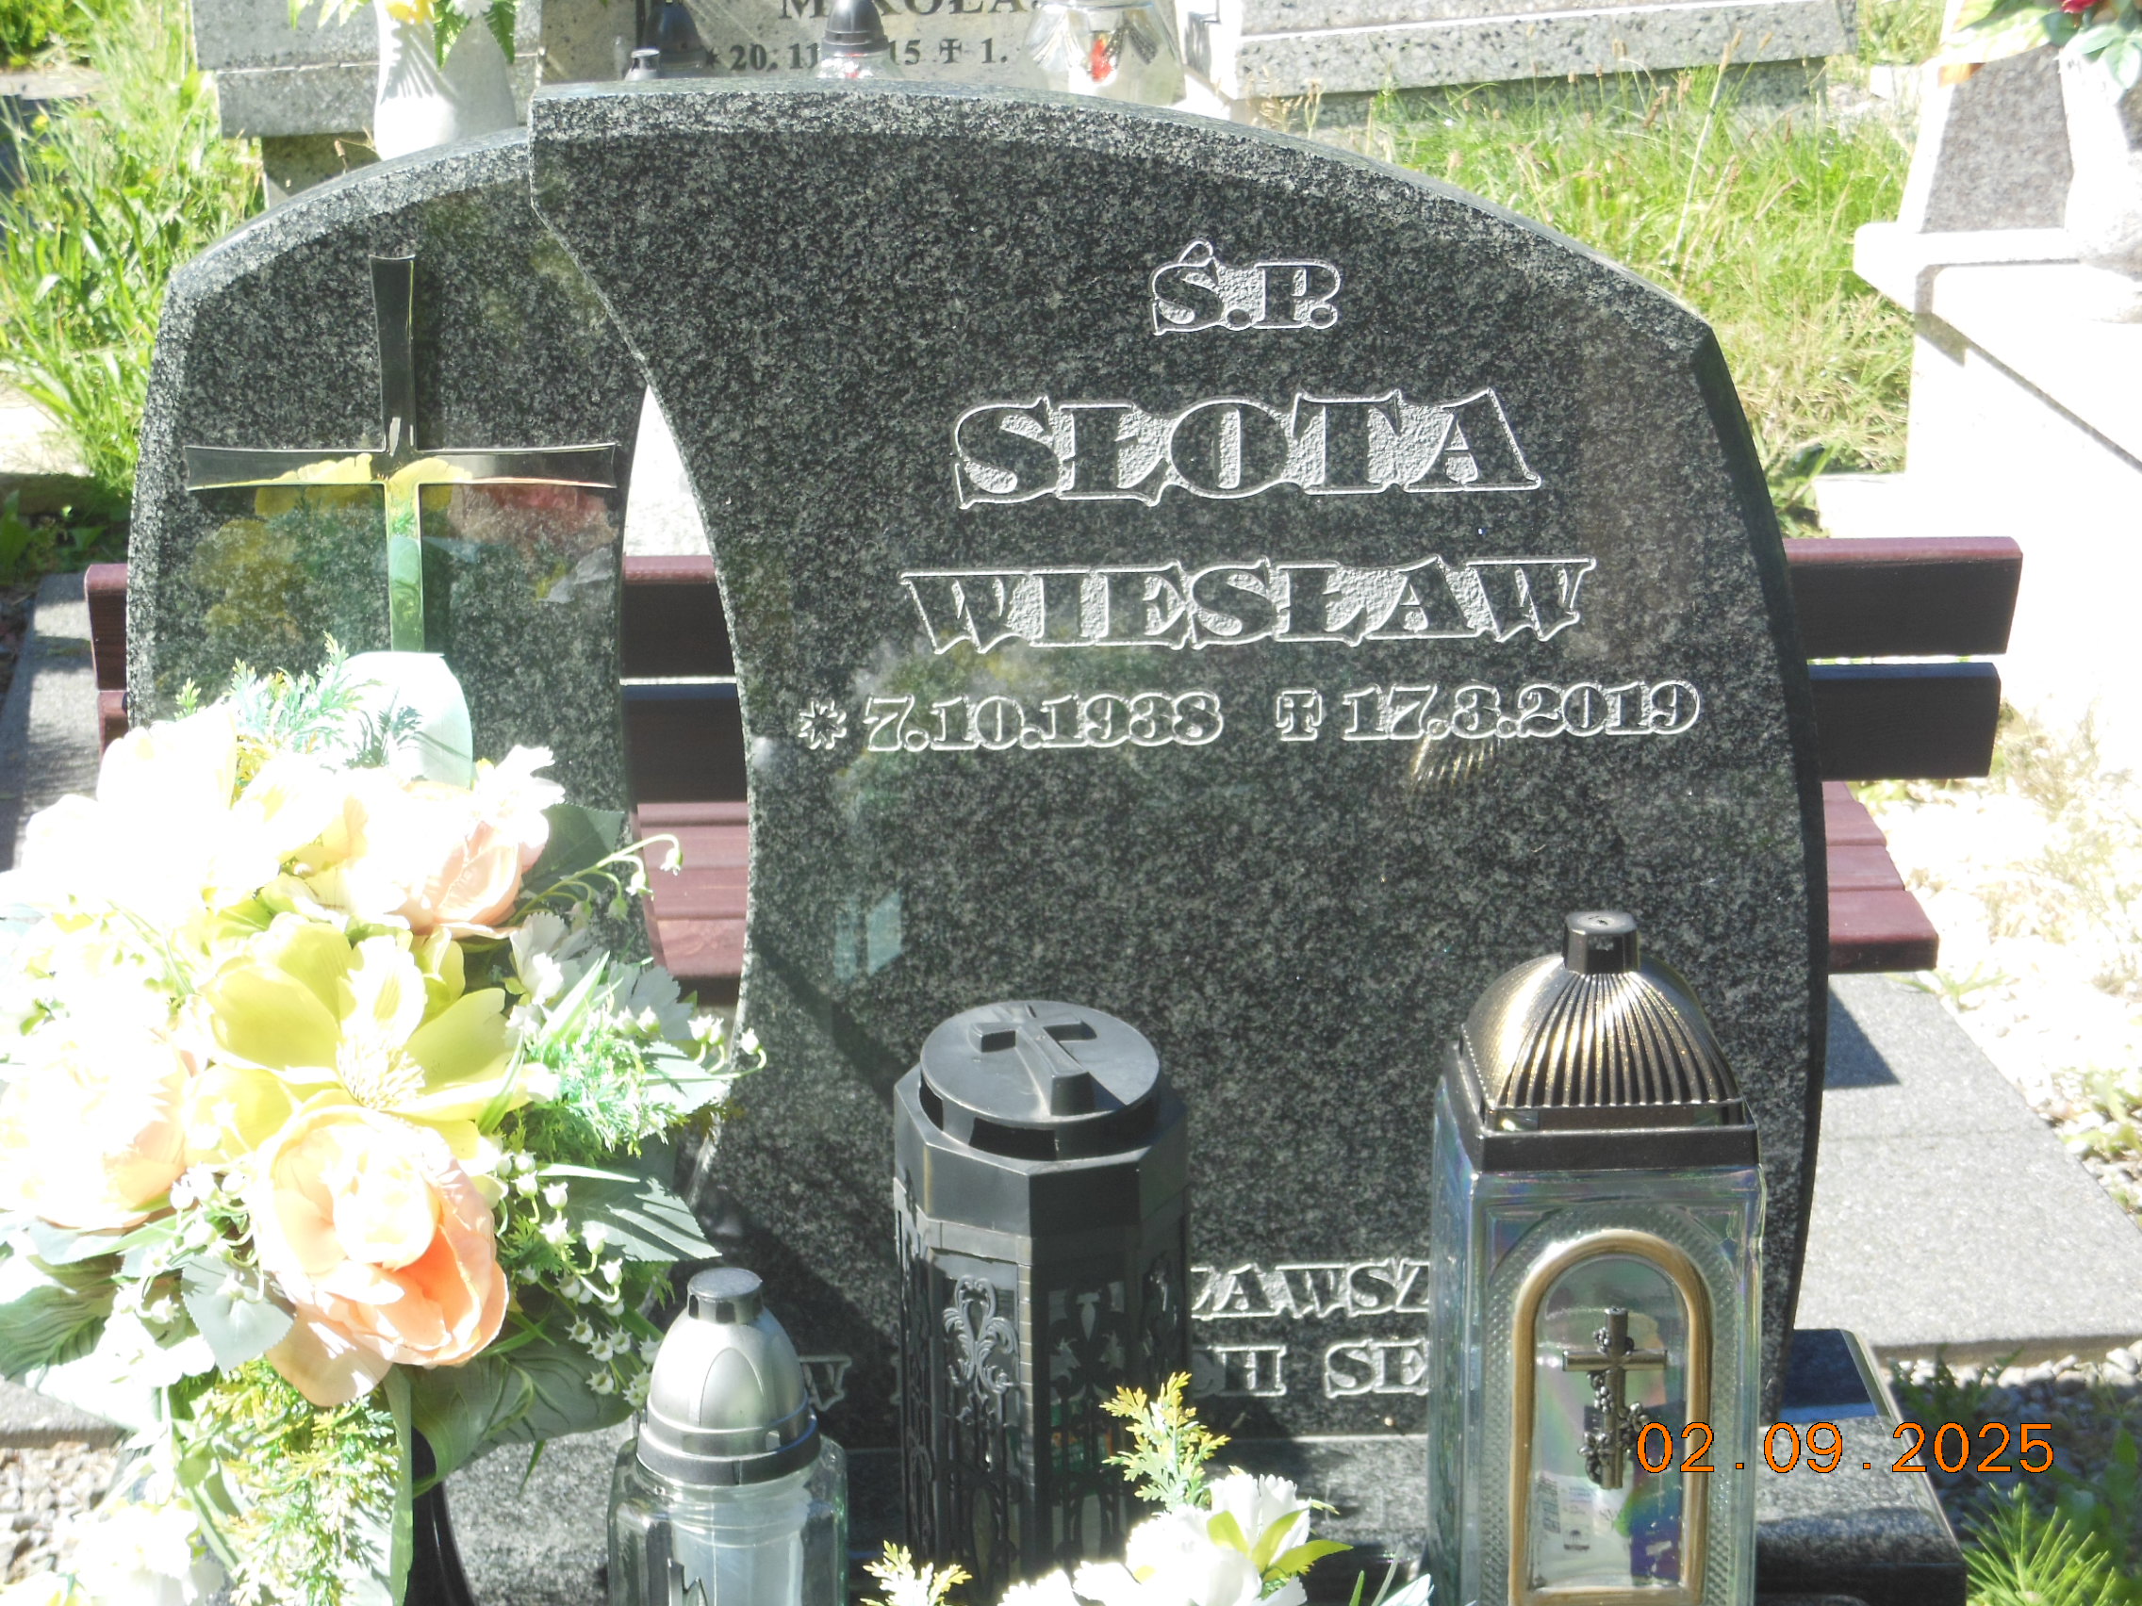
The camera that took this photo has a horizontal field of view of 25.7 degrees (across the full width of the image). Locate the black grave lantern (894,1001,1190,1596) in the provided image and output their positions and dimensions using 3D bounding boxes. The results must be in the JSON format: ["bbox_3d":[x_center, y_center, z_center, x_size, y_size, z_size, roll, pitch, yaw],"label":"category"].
[{"bbox_3d":[-0.014,0.250,2.200,0.128,0.335,0.128,-9,28,-17],"label":"black grave lantern"}]

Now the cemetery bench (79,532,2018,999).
[{"bbox_3d":[-0.017,0.129,2.920,1.060,0.715,0.500,-1,19,-3],"label":"cemetery bench"}]

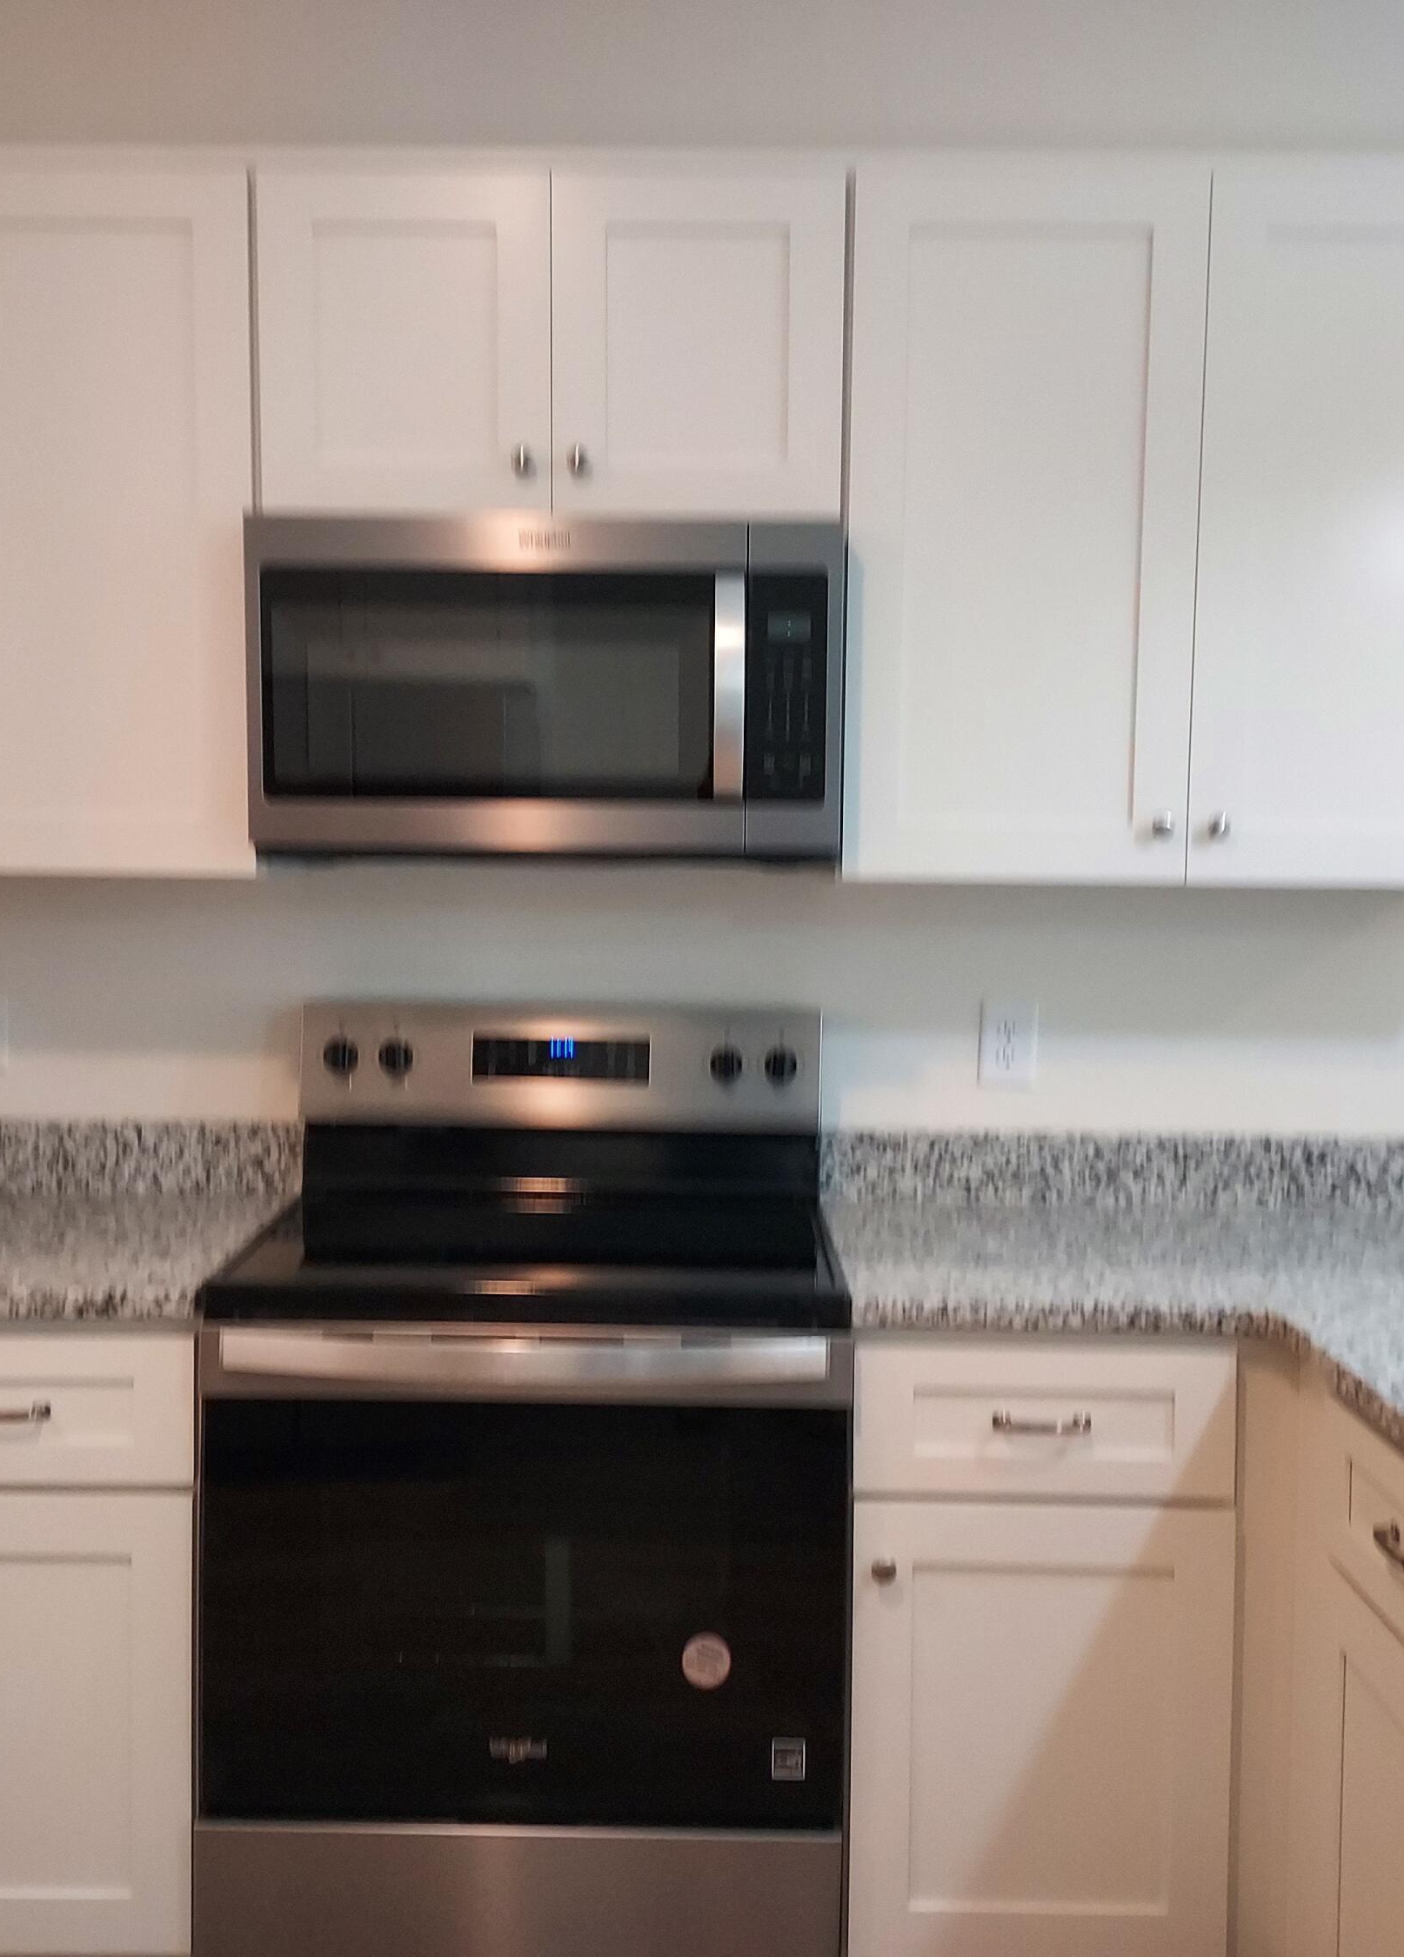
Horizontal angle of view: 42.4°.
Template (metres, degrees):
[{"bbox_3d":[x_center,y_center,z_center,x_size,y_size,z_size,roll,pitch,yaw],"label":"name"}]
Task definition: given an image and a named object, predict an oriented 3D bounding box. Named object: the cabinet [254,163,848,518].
[{"bbox_3d":[-0.193,-0.820,2.476,0.763,0.462,0.326,1,4,0],"label":"cabinet"}]

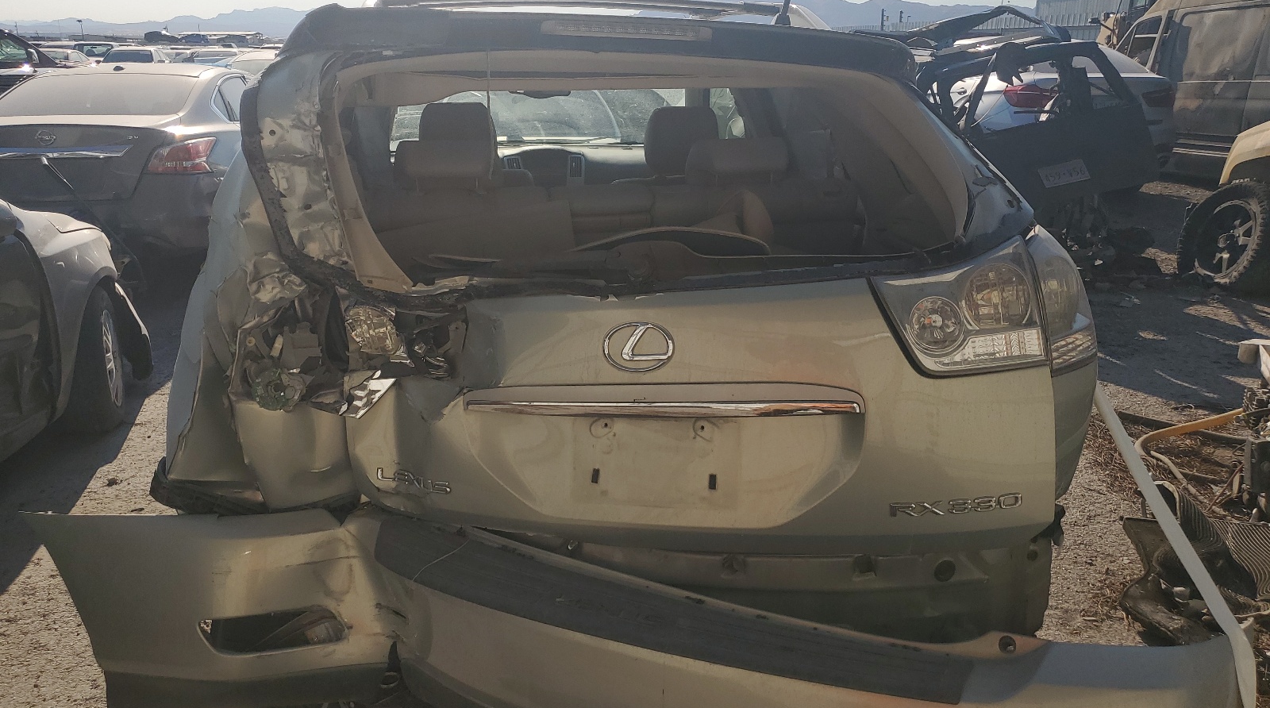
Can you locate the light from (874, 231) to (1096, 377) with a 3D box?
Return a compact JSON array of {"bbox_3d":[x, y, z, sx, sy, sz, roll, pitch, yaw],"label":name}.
[{"bbox_3d":[0.690,-0.103,1.926,0.450,0.245,0.230,-6,19,-17],"label":"light"}]

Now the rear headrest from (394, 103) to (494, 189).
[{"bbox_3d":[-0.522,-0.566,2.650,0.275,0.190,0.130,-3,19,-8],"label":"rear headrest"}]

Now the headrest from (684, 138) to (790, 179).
[{"bbox_3d":[0.283,-0.544,2.640,0.275,0.115,0.110,-3,19,-8],"label":"headrest"}]

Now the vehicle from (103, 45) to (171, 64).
[{"bbox_3d":[-15.450,-8.868,29.826,1.800,1.450,4.700,-5,19,-14],"label":"vehicle"}]

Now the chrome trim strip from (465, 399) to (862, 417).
[{"bbox_3d":[0.051,0.099,1.735,0.720,0.030,0.035,0,6,-1],"label":"chrome trim strip"}]

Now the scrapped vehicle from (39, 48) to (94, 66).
[{"bbox_3d":[-19.200,-9.382,31.657,1.800,1.450,4.600,-5,19,-14],"label":"scrapped vehicle"}]

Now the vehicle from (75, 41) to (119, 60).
[{"bbox_3d":[-22.900,-12.520,41.152,1.900,1.800,4.900,-5,19,-14],"label":"vehicle"}]

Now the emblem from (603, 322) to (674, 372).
[{"bbox_3d":[0.007,-0.012,1.742,0.129,0.092,0.014,-1,4,-2],"label":"emblem"}]

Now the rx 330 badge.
[{"bbox_3d":[0.616,0.290,1.830,0.268,0.028,0.010,-4,16,-13],"label":"rx 330 badge"}]

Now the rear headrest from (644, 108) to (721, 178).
[{"bbox_3d":[0.162,-0.747,3.350,0.265,0.235,0.130,-3,19,-8],"label":"rear headrest"}]

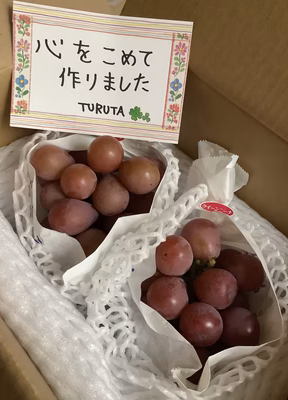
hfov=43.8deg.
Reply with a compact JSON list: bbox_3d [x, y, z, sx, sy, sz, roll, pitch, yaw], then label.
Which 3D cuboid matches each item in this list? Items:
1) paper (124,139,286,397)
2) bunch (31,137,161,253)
[{"bbox_3d":[0.051,0.060,0.294,0.118,0.110,0.172,13,56,6],"label":"paper"},{"bbox_3d":[-0.041,0.001,0.328,0.112,0.085,0.115,15,56,7],"label":"bunch"}]

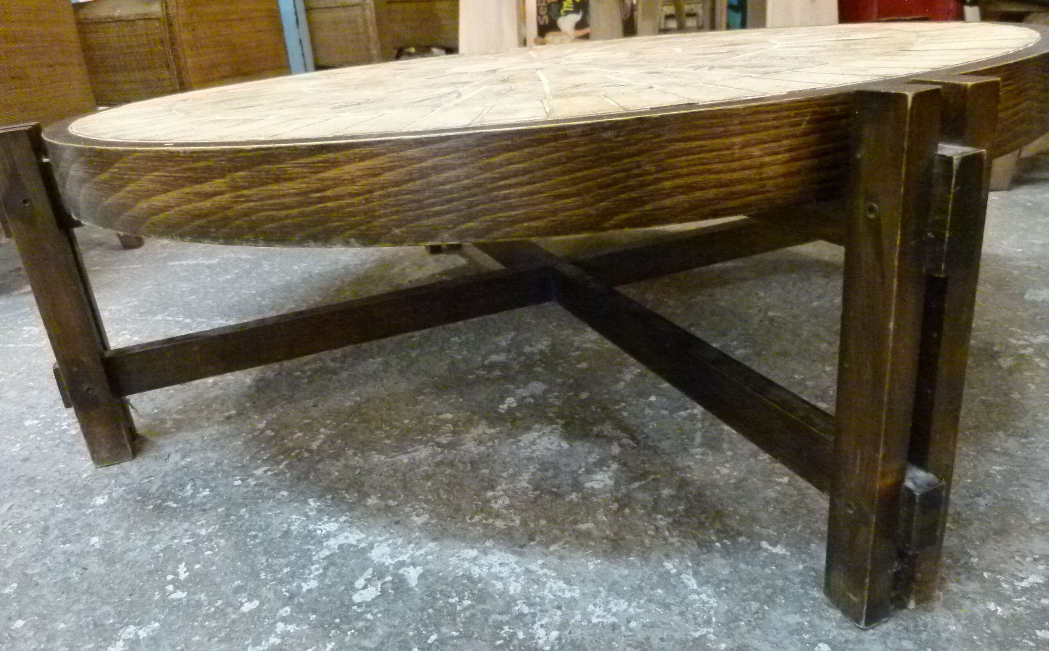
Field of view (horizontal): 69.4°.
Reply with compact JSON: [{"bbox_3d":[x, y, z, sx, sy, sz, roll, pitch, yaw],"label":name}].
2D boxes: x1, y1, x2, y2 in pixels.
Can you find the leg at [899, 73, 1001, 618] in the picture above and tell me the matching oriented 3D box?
[{"bbox_3d":[0.269,0.028,0.510,0.022,0.370,0.041,-13,22,-18],"label":"leg"}]

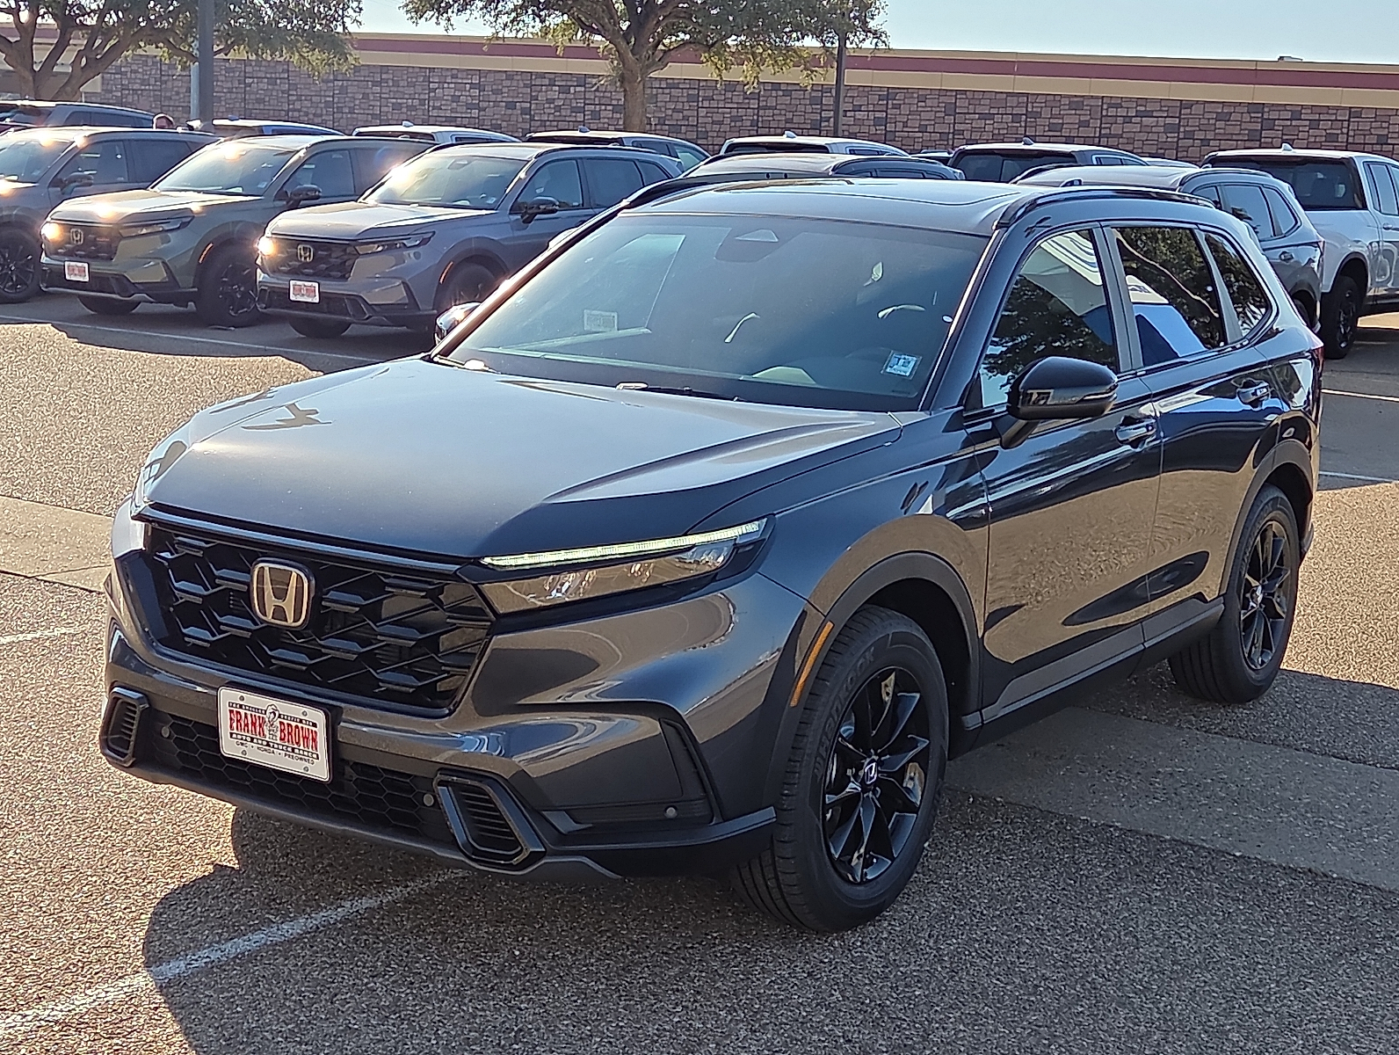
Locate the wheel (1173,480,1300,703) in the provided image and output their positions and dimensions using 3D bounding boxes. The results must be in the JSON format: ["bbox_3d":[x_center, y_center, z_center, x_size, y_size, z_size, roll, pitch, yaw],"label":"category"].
[{"bbox_3d":[1.793,0.207,7.012,0.240,0.725,0.730,9,12,32],"label":"wheel"}]

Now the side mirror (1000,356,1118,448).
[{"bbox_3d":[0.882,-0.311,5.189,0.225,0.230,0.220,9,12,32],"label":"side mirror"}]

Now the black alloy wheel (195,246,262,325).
[{"bbox_3d":[-4.085,-2.073,18.323,0.240,0.730,0.730,9,13,35],"label":"black alloy wheel"}]

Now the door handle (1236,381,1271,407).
[{"bbox_3d":[1.721,-0.416,6.550,0.060,0.060,0.230,8,11,32],"label":"door handle"}]

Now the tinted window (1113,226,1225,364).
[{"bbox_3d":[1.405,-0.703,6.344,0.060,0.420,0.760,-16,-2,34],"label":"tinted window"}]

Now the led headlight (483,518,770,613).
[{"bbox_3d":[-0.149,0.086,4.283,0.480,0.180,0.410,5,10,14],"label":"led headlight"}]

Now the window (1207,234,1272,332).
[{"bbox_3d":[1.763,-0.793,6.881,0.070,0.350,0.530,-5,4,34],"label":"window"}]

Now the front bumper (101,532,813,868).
[{"bbox_3d":[-0.696,0.313,4.627,1.830,0.630,0.640,8,11,32],"label":"front bumper"}]

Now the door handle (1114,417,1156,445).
[{"bbox_3d":[1.194,-0.264,5.762,0.060,0.060,0.230,8,11,32],"label":"door handle"}]

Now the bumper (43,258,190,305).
[{"bbox_3d":[-5.145,-2.162,18.227,1.800,0.390,0.540,10,13,36],"label":"bumper"}]

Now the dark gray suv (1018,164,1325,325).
[{"bbox_3d":[2.993,-1.784,15.341,1.950,1.680,4.680,10,13,36],"label":"dark gray suv"}]

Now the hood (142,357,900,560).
[{"bbox_3d":[-0.483,-0.179,4.869,1.540,0.250,1.320,9,16,32],"label":"hood"}]

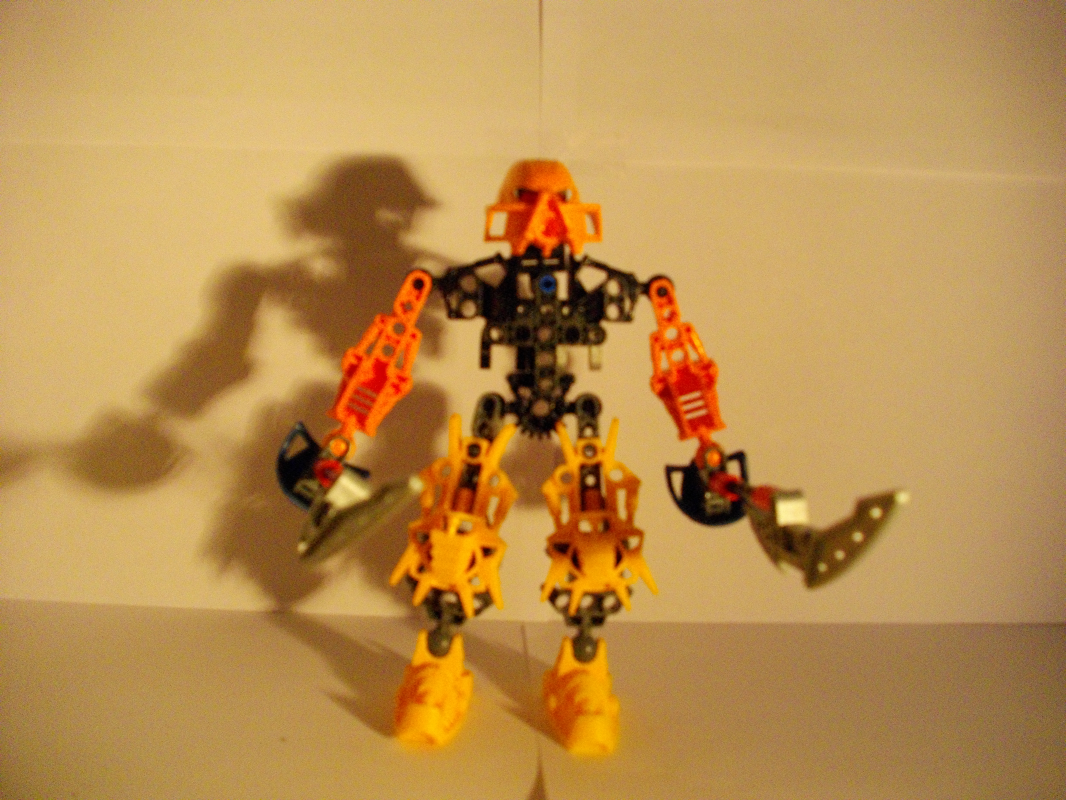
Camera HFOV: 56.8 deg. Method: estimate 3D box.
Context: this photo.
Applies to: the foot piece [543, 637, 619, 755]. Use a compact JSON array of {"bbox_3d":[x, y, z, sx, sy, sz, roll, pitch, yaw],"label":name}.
[{"bbox_3d":[0.015,0.090,0.311,0.024,0.027,0.041,1,2,-8],"label":"foot piece"}]

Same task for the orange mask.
[{"bbox_3d":[0.003,-0.060,0.307,0.037,0.030,0.025,1,2,-6],"label":"orange mask"}]

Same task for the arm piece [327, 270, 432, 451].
[{"bbox_3d":[-0.049,-0.012,0.317,0.024,0.065,0.016,25,1,-5],"label":"arm piece"}]

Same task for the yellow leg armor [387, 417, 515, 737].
[{"bbox_3d":[-0.022,0.052,0.314,0.038,0.101,0.045,8,2,7],"label":"yellow leg armor"}]

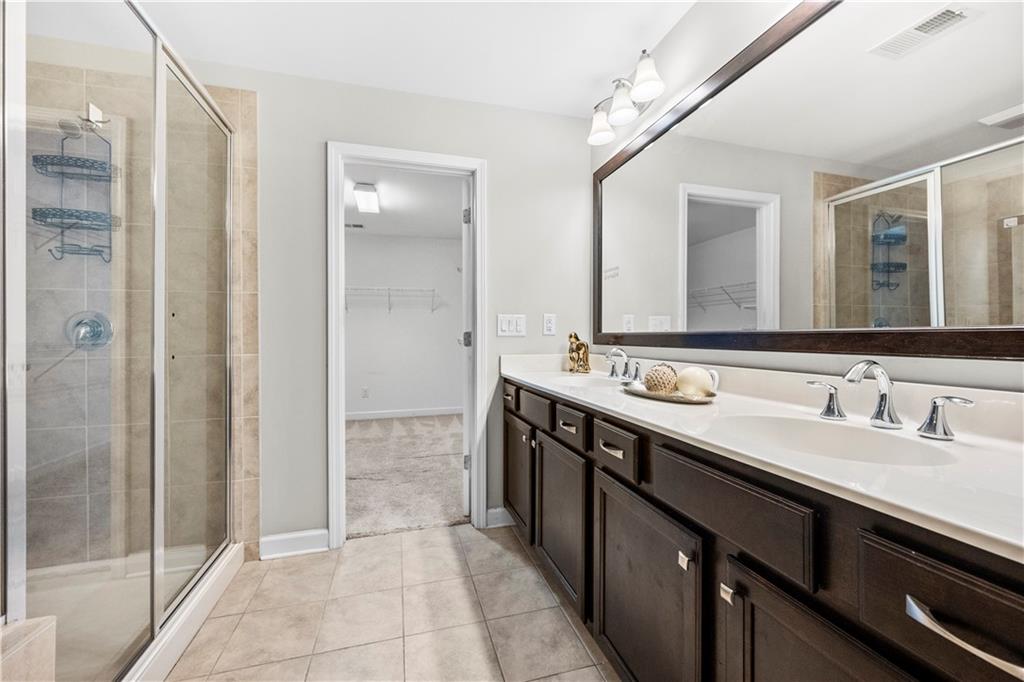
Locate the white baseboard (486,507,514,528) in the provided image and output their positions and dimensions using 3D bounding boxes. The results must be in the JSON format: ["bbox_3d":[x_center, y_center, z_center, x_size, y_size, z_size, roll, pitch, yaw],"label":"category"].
[{"bbox_3d":[-0.071,1.026,2.325,0.155,0.108,0.016,0,0,-16],"label":"white baseboard"}]

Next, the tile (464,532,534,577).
[{"bbox_3d":[-0.077,1.088,2.026,0.303,0.010,0.303,0,0,-16],"label":"tile"}]

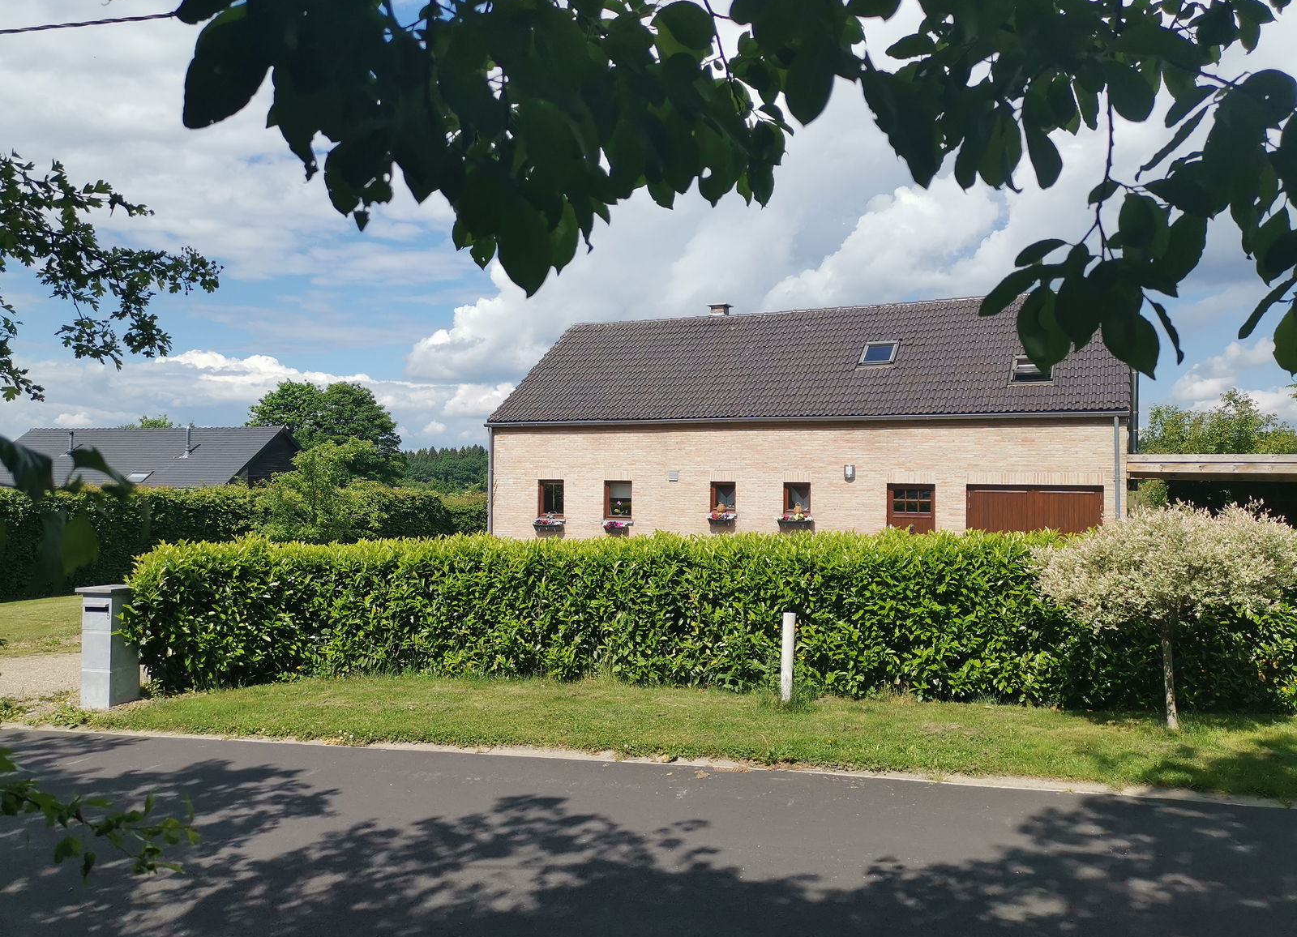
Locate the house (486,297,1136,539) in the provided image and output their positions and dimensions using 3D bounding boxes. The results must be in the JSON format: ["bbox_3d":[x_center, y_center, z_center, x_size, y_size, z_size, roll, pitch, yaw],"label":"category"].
[{"bbox_3d":[4.441,-0.931,26.330,14.956,6.948,8.651,0,-1,26],"label":"house"}]

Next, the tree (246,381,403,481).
[{"bbox_3d":[-21.826,-1.033,67.912,10.400,9.720,10.400,1,-1,0],"label":"tree"}]

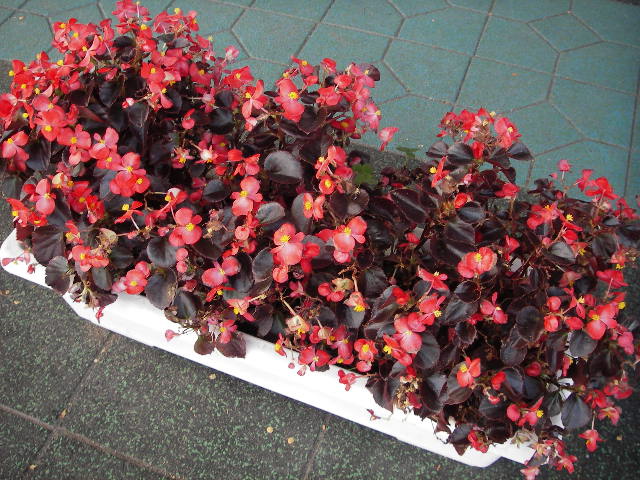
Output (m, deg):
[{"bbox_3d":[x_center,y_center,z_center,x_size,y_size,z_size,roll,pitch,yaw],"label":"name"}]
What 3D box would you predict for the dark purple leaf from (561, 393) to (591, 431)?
[{"bbox_3d":[0.343,0.230,0.943,0.036,0.012,0.049,8,73,18],"label":"dark purple leaf"}]

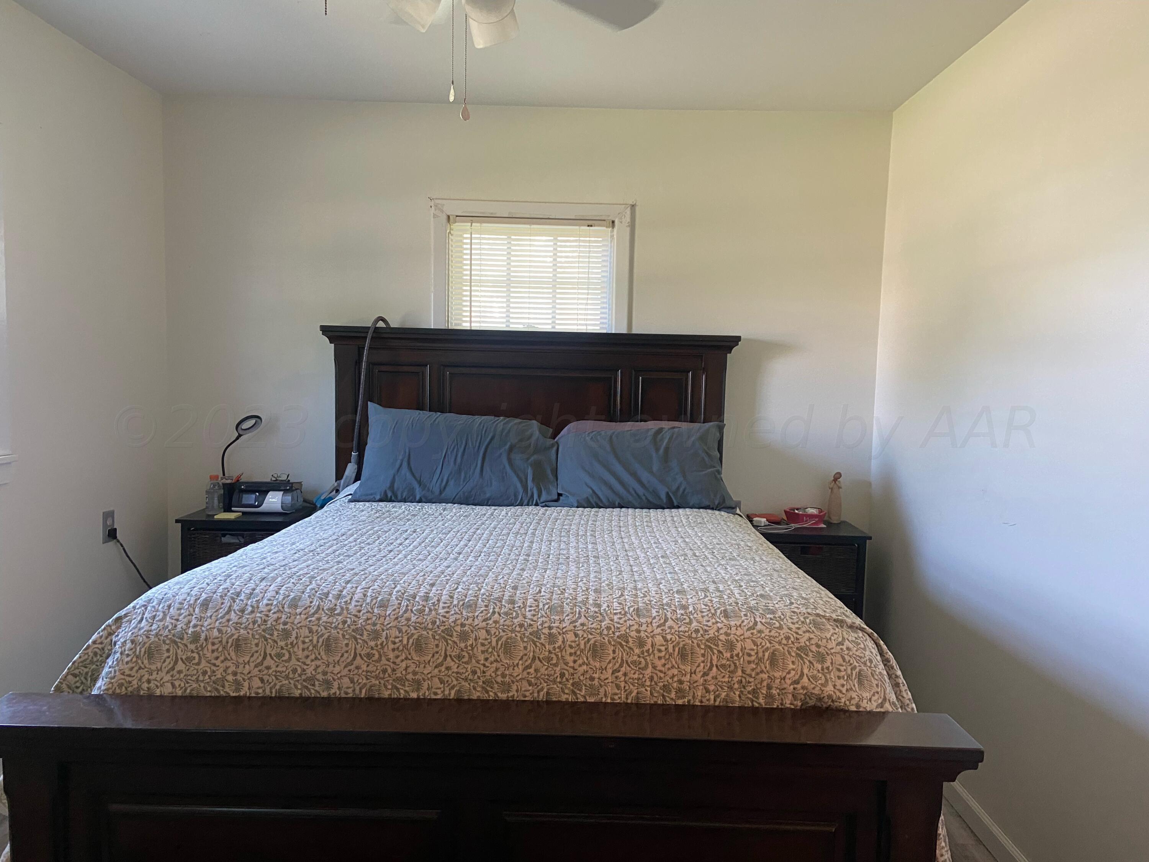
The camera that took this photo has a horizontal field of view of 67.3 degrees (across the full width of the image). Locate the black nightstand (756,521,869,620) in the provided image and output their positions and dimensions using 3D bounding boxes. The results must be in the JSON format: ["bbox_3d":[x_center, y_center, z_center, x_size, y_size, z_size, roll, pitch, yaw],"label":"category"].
[{"bbox_3d":[0.897,0.768,3.462,0.448,0.770,0.315,1,4,0],"label":"black nightstand"}]

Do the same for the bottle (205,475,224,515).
[{"bbox_3d":[-1.427,0.252,3.425,0.069,0.155,0.069,1,4,0],"label":"bottle"}]

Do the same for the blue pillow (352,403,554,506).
[{"bbox_3d":[-0.441,0.091,3.274,0.740,0.430,0.180,2,-27,1],"label":"blue pillow"}]

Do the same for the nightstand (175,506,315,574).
[{"bbox_3d":[-1.307,0.716,3.467,0.446,0.770,0.315,1,4,0],"label":"nightstand"}]

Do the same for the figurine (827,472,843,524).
[{"bbox_3d":[1.071,0.273,3.542,0.056,0.213,0.050,2,4,10],"label":"figurine"}]

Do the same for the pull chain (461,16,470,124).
[{"bbox_3d":[-0.208,-0.706,1.652,0.019,0.221,0.012,1,4,0],"label":"pull chain"}]

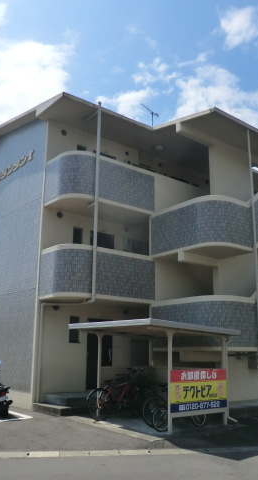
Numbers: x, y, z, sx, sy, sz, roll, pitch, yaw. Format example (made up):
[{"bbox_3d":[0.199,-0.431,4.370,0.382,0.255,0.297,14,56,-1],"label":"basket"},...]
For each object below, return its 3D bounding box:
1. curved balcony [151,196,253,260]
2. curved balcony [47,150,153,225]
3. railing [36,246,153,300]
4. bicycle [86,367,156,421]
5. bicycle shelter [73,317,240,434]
[{"bbox_3d":[1.993,-0.218,12.504,1.356,1.356,2.712,11,-17,-38],"label":"curved balcony"},{"bbox_3d":[-0.817,-1.513,13.202,2.895,1.397,1.508,11,-17,-38],"label":"curved balcony"},{"bbox_3d":[-0.849,1.063,12.597,2.895,1.346,1.508,11,-17,-38],"label":"railing"},{"bbox_3d":[-0.227,3.650,10.429,1.750,1.060,0.580,12,-18,-38],"label":"bicycle"},{"bbox_3d":[0.494,3.048,10.248,2.750,2.160,3.100,12,-18,-38],"label":"bicycle shelter"}]

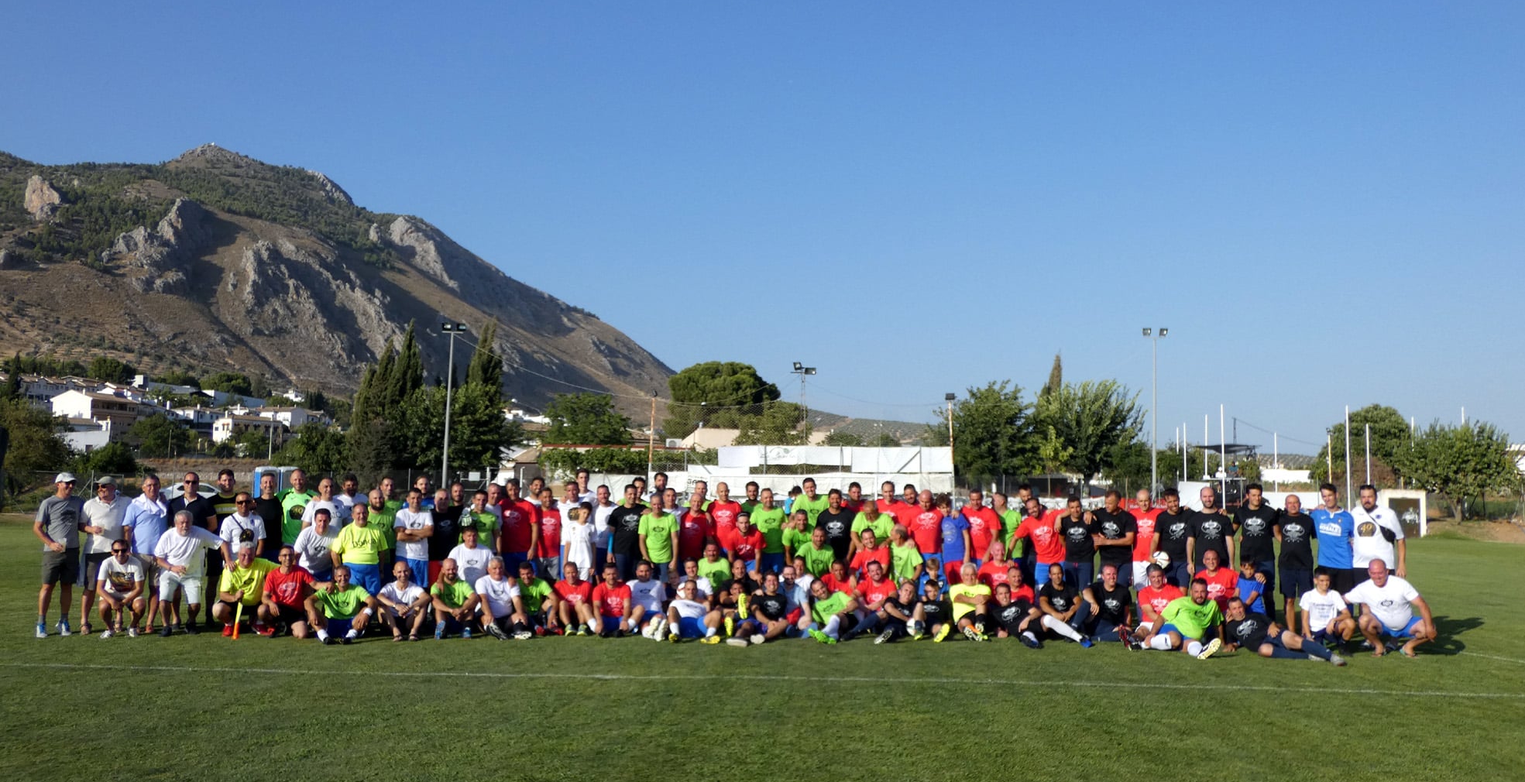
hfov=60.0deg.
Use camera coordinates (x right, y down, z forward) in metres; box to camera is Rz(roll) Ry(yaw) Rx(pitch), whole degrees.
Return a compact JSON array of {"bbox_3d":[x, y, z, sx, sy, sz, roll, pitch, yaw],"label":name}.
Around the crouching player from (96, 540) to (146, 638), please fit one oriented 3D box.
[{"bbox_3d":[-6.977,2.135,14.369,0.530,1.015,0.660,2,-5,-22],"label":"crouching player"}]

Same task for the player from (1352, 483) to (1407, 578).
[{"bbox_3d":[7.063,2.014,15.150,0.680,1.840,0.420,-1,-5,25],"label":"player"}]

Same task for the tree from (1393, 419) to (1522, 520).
[{"bbox_3d":[36.830,4.257,70.000,6.900,5.500,6.500,-2,-5,27],"label":"tree"}]

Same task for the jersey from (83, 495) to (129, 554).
[{"bbox_3d":[-7.148,1.460,14.400,0.510,0.660,0.300,3,-5,-22],"label":"jersey"}]

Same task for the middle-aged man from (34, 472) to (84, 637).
[{"bbox_3d":[-7.581,1.763,14.250,0.510,1.770,0.380,4,-5,-36],"label":"middle-aged man"}]

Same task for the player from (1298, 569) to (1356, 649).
[{"bbox_3d":[6.227,2.417,14.600,0.640,0.930,0.600,0,-4,12],"label":"player"}]

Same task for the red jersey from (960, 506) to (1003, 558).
[{"bbox_3d":[2.721,1.751,16.400,0.520,0.650,0.300,-1,-5,23],"label":"red jersey"}]

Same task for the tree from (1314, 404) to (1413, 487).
[{"bbox_3d":[36.537,4.541,80.000,6.600,7.400,6.600,-1,-5,24],"label":"tree"}]

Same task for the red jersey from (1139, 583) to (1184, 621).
[{"bbox_3d":[4.501,2.403,14.900,0.520,0.500,0.340,0,-5,7],"label":"red jersey"}]

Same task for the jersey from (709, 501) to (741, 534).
[{"bbox_3d":[-0.467,1.714,16.716,0.460,0.640,0.290,1,-5,-2],"label":"jersey"}]

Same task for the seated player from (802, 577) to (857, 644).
[{"bbox_3d":[0.748,2.395,14.555,0.620,0.679,0.780,0,-5,2],"label":"seated player"}]

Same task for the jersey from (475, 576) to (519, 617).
[{"bbox_3d":[-2.974,2.334,14.858,0.530,0.500,0.350,2,-5,-11],"label":"jersey"}]

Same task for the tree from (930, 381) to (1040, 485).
[{"bbox_3d":[12.043,3.471,72.000,6.000,8.100,6.000,1,-4,0],"label":"tree"}]

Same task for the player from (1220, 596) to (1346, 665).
[{"bbox_3d":[5.540,2.559,14.100,1.480,0.580,0.550,-3,-6,42],"label":"player"}]

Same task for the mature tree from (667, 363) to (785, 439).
[{"bbox_3d":[-3.323,3.518,110.000,9.600,11.500,9.600,1,-4,0],"label":"mature tree"}]

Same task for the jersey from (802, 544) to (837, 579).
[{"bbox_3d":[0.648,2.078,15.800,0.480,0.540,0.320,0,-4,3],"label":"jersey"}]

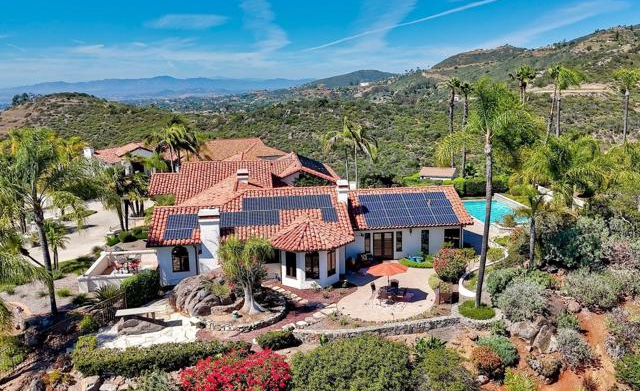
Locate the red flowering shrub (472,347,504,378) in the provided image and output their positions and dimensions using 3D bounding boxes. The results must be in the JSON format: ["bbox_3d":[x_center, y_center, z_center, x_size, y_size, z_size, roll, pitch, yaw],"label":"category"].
[{"bbox_3d":[8.614,8.527,23.651,1.522,1.289,1.446,4,14,21],"label":"red flowering shrub"}]

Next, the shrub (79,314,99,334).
[{"bbox_3d":[-13.075,7.283,26.119,0.986,0.979,0.887,-8,15,-28],"label":"shrub"}]

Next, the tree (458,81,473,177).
[{"bbox_3d":[19.470,-8.050,61.500,1.900,13.900,1.900,-1,13,0],"label":"tree"}]

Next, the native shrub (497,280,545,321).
[{"bbox_3d":[11.327,5.940,26.041,2.552,1.952,2.297,5,14,24],"label":"native shrub"}]

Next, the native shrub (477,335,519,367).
[{"bbox_3d":[8.930,7.770,23.200,2.000,1.300,1.800,-1,13,0],"label":"native shrub"}]

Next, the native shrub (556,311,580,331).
[{"bbox_3d":[13.450,6.800,25.050,1.150,1.000,1.050,-1,13,0],"label":"native shrub"}]

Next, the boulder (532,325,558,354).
[{"bbox_3d":[11.600,7.380,23.750,1.300,1.450,1.050,-1,13,0],"label":"boulder"}]

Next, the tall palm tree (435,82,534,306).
[{"bbox_3d":[9.050,0.250,25.400,5.100,12.600,5.100,4,14,20],"label":"tall palm tree"}]

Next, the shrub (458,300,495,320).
[{"bbox_3d":[8.732,6.403,25.815,1.898,0.445,1.898,4,14,19],"label":"shrub"}]

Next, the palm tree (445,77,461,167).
[{"bbox_3d":[17.900,-8.700,61.500,2.200,13.300,2.200,3,14,16],"label":"palm tree"}]

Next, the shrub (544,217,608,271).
[{"bbox_3d":[17.700,3.350,32.100,3.800,3.450,3.500,-1,13,0],"label":"shrub"}]

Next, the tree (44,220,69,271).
[{"bbox_3d":[-17.450,3.330,30.700,1.550,3.400,1.550,-1,13,0],"label":"tree"}]

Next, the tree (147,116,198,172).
[{"bbox_3d":[-14.400,-3.600,45.600,4.900,8.700,4.700,-1,13,0],"label":"tree"}]

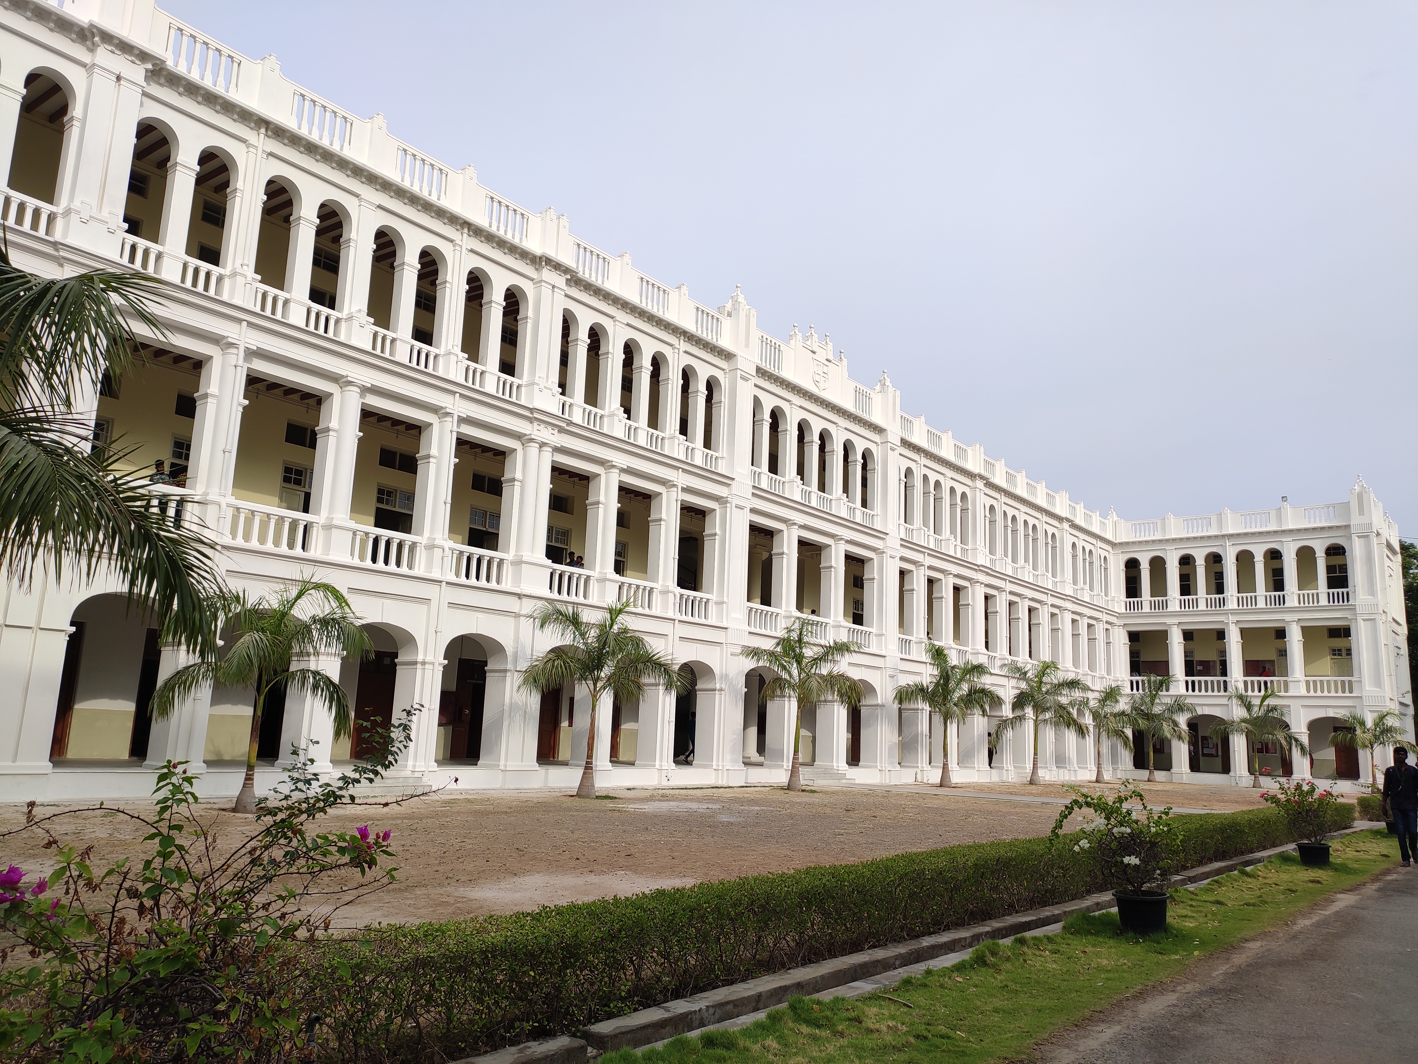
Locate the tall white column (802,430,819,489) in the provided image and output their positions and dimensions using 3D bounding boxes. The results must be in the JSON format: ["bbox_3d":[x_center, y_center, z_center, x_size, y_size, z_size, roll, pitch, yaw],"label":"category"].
[{"bbox_3d":[3.615,-2.414,36.410,0.409,1.743,0.420,-7,-14,38],"label":"tall white column"}]

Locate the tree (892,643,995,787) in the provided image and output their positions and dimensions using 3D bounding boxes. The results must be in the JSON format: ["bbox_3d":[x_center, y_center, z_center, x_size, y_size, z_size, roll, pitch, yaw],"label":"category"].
[{"bbox_3d":[8.819,6.806,38.365,3.656,5.250,3.656,-6,-14,38],"label":"tree"}]

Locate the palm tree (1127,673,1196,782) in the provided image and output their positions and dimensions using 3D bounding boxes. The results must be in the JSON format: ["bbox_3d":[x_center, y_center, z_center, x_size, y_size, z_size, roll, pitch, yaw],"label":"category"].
[{"bbox_3d":[24.112,10.459,54.880,3.600,5.700,3.500,-7,-14,39],"label":"palm tree"}]

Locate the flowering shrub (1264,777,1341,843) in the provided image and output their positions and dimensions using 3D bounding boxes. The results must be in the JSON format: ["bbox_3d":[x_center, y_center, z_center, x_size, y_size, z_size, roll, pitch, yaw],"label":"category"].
[{"bbox_3d":[8.706,4.073,15.000,1.060,0.880,1.000,-4,-13,29],"label":"flowering shrub"}]

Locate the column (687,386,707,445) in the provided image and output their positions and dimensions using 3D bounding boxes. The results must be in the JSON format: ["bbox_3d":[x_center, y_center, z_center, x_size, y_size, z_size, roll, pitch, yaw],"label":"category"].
[{"bbox_3d":[-0.405,-3.525,31.545,0.409,1.743,0.420,-7,-14,38],"label":"column"}]

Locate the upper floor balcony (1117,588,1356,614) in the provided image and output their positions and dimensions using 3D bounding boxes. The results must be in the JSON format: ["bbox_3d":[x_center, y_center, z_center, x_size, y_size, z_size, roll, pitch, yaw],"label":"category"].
[{"bbox_3d":[29.224,3.930,57.342,11.707,0.882,0.420,-7,-14,38],"label":"upper floor balcony"}]

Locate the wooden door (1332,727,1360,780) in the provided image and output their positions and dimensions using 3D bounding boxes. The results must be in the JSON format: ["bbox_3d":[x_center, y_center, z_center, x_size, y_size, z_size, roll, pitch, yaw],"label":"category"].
[{"bbox_3d":[35.929,12.413,57.618,1.320,2.836,0.120,-6,-14,38],"label":"wooden door"}]

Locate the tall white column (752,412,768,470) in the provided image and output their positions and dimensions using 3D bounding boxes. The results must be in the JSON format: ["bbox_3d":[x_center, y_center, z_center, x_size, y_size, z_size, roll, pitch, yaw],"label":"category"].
[{"bbox_3d":[1.830,-2.964,35.514,0.397,1.900,0.469,-6,-14,38],"label":"tall white column"}]

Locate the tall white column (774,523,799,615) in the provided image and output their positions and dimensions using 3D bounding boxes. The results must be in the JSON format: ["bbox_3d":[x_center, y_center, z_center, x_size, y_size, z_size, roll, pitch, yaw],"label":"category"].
[{"bbox_3d":[2.656,1.295,34.818,0.693,3.087,0.504,-7,-14,38],"label":"tall white column"}]

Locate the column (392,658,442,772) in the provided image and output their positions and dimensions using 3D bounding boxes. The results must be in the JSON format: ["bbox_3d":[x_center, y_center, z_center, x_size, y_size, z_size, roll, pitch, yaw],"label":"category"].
[{"bbox_3d":[-6.836,4.259,23.848,0.848,2.565,0.794,-6,-14,38],"label":"column"}]

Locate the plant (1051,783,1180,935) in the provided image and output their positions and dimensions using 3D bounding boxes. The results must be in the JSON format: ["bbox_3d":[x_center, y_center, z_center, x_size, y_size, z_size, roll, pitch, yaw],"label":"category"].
[{"bbox_3d":[3.648,2.905,9.150,1.120,1.280,0.950,-2,-12,22],"label":"plant"}]

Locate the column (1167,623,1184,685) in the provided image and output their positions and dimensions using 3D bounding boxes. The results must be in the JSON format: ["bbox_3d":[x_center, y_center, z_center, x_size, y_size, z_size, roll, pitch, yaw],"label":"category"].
[{"bbox_3d":[26.790,6.920,58.919,0.556,3.234,0.714,-7,-14,38],"label":"column"}]

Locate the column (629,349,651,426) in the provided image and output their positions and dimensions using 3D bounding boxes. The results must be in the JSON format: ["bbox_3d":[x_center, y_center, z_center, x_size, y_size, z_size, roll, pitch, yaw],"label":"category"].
[{"bbox_3d":[-1.965,-3.956,29.658,0.409,1.743,0.420,-7,-14,38],"label":"column"}]

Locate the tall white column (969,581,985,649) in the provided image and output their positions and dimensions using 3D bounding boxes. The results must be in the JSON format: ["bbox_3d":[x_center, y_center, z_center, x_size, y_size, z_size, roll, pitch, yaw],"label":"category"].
[{"bbox_3d":[11.794,3.666,45.168,0.550,3.080,1.200,-7,-14,39],"label":"tall white column"}]

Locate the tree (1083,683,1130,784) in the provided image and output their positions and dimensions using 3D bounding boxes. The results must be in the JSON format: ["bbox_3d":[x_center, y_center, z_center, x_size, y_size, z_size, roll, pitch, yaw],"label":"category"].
[{"bbox_3d":[19.702,9.981,50.801,2.694,4.917,2.694,-2,-11,21],"label":"tree"}]

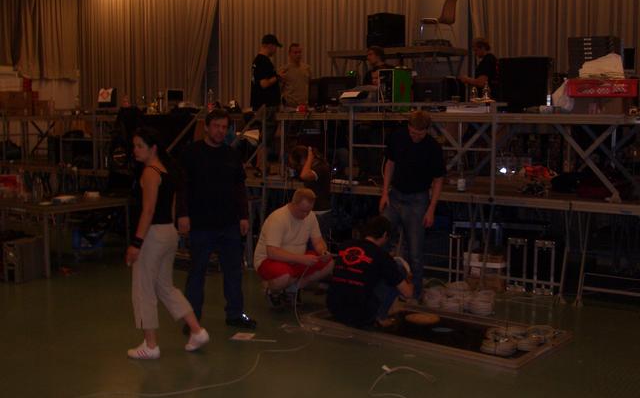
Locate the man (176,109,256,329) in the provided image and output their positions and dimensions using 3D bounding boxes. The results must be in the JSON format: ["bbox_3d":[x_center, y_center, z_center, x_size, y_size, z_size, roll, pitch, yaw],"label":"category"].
[{"bbox_3d":[-0.861,0.168,6.215,0.620,1.780,0.380,0,6,-9],"label":"man"}]

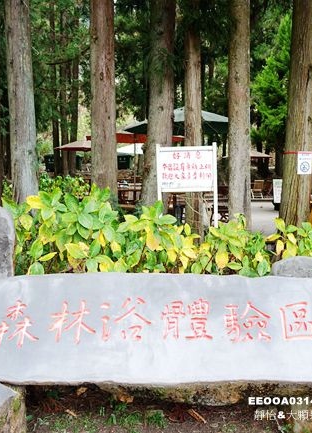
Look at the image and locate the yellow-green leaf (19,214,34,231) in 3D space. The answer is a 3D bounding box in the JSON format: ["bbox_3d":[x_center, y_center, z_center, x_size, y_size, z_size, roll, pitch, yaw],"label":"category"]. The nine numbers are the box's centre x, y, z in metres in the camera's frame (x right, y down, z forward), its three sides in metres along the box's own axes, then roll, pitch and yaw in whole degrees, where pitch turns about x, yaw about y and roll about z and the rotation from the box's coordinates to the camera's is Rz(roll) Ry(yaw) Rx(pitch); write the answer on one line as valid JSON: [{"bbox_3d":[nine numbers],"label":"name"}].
[{"bbox_3d":[-0.816,0.038,2.730,0.080,0.095,0.040,0,7,0],"label":"yellow-green leaf"}]

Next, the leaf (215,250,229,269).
[{"bbox_3d":[0.404,0.261,2.630,0.080,0.105,0.040,0,7,0],"label":"leaf"}]

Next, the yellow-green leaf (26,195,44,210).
[{"bbox_3d":[-0.771,-0.089,2.750,0.105,0.085,0.045,0,7,0],"label":"yellow-green leaf"}]

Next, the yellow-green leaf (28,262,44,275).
[{"bbox_3d":[-0.718,0.316,2.580,0.090,0.090,0.040,0,7,0],"label":"yellow-green leaf"}]

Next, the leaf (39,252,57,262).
[{"bbox_3d":[-0.653,0.249,2.630,0.100,0.050,0.045,0,7,0],"label":"leaf"}]

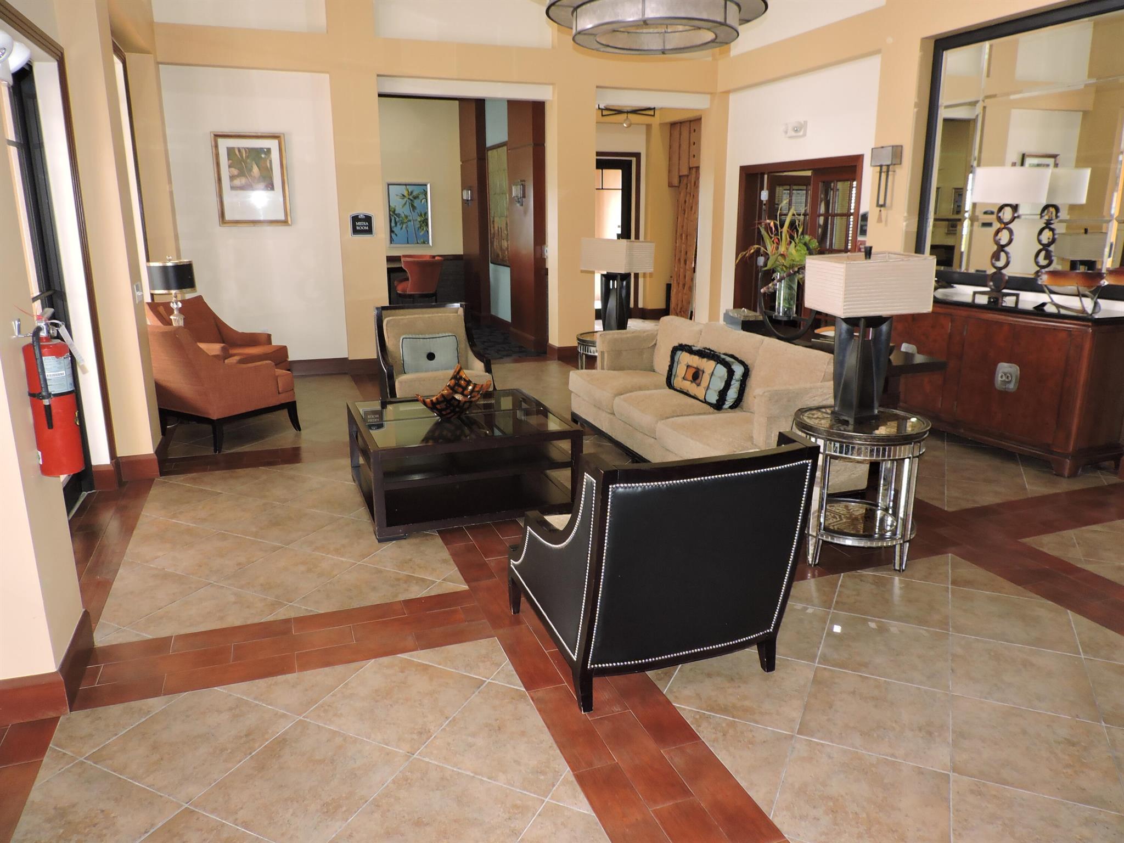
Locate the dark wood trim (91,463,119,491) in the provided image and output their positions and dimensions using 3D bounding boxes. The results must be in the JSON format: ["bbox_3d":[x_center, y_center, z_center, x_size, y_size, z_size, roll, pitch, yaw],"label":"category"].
[{"bbox_3d":[-2.812,0.338,4.789,0.145,0.165,0.040,-5,14,-19],"label":"dark wood trim"}]

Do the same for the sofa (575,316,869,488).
[{"bbox_3d":[0.878,-0.149,5.137,0.896,0.853,2.282,-5,14,-19],"label":"sofa"}]

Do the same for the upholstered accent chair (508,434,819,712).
[{"bbox_3d":[0.305,0.426,2.773,0.745,0.849,0.905,-5,14,-19],"label":"upholstered accent chair"}]

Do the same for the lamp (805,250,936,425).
[{"bbox_3d":[1.332,-0.375,3.453,0.410,0.778,0.328,-3,14,-11],"label":"lamp"}]

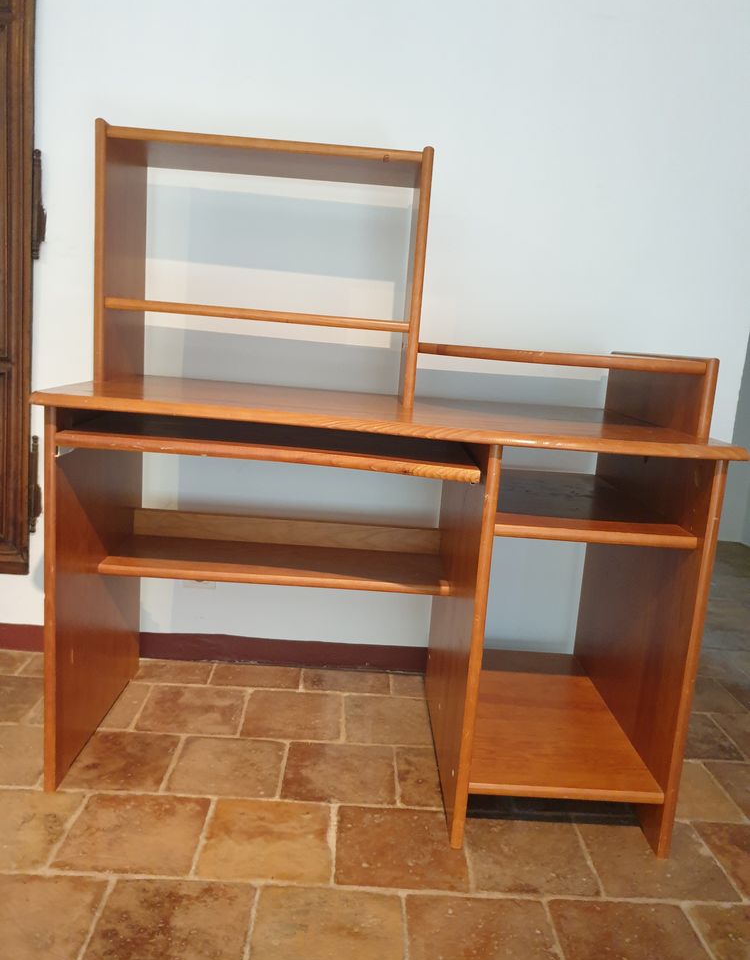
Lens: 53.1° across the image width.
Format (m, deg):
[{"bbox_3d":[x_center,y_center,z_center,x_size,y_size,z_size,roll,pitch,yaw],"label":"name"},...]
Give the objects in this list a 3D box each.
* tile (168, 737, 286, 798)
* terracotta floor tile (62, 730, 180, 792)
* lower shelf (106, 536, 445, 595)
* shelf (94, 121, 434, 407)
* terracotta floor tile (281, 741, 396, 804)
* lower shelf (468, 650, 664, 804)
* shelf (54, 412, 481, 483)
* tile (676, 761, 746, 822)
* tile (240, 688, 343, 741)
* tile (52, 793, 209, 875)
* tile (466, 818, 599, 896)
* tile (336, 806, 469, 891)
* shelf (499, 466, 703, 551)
[{"bbox_3d":[-0.296,0.590,1.525,0.216,0.020,0.202,4,10,-1],"label":"tile"},{"bbox_3d":[-0.528,0.582,1.537,0.223,0.020,0.208,4,10,-2],"label":"terracotta floor tile"},{"bbox_3d":[-0.207,0.187,1.667,0.724,0.020,0.247,4,10,-1],"label":"lower shelf"},{"bbox_3d":[-0.226,-0.440,1.602,0.644,0.494,0.267,4,10,-1],"label":"shelf"},{"bbox_3d":[-0.070,0.612,1.553,0.224,0.020,0.209,4,10,-2],"label":"terracotta floor tile"},{"bbox_3d":[0.335,0.501,1.623,0.349,0.018,0.604,4,10,-2],"label":"lower shelf"},{"bbox_3d":[-0.184,-0.072,1.417,0.704,0.021,0.436,4,10,-1],"label":"shelf"},{"bbox_3d":[0.611,0.649,1.556,0.217,0.020,0.214,4,10,-1],"label":"tile"},{"bbox_3d":[-0.190,0.564,1.777,0.220,0.020,0.218,4,10,-2],"label":"tile"},{"bbox_3d":[-0.418,0.628,1.321,0.225,0.020,0.209,4,10,-2],"label":"tile"},{"bbox_3d":[0.274,0.667,1.324,0.214,0.020,0.207,4,10,-1],"label":"tile"},{"bbox_3d":[0.046,0.652,1.318,0.221,0.020,0.210,4,10,-1],"label":"tile"},{"bbox_3d":[0.365,0.043,1.538,0.343,0.018,0.578,4,10,-2],"label":"shelf"}]

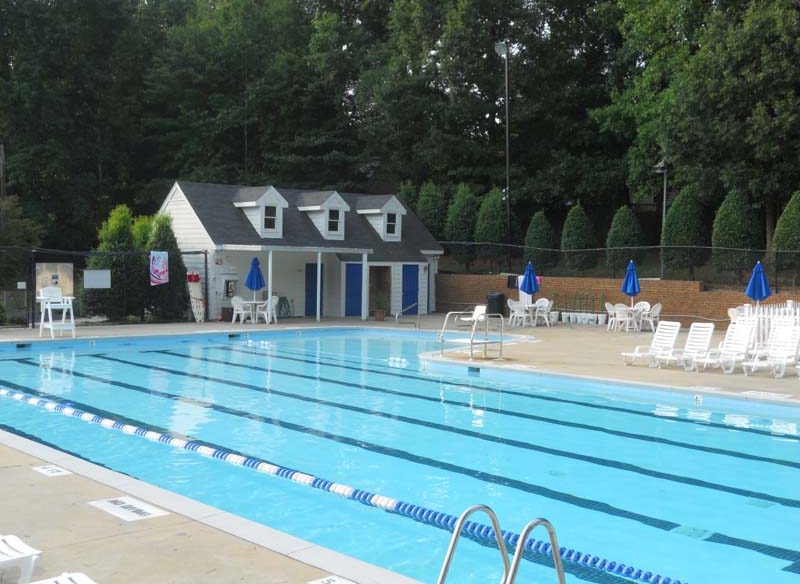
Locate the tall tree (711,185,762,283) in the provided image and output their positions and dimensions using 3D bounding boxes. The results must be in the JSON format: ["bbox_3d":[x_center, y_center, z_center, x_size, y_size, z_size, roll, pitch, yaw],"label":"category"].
[{"bbox_3d":[12.171,-2.052,34.114,1.839,3.348,1.839,-1,2,-43],"label":"tall tree"}]

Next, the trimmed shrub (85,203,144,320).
[{"bbox_3d":[-9.763,-1.009,32.400,2.000,4.000,2.000,0,2,-43],"label":"trimmed shrub"}]

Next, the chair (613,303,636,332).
[{"bbox_3d":[7.175,0.828,30.331,0.581,0.877,0.592,1,2,25],"label":"chair"}]

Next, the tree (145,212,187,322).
[{"bbox_3d":[-8.147,-0.894,33.200,1.450,3.700,1.450,0,2,-43],"label":"tree"}]

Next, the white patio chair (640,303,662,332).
[{"bbox_3d":[7.917,0.801,29.788,0.580,0.880,0.580,2,2,24],"label":"white patio chair"}]

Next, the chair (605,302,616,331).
[{"bbox_3d":[6.792,0.780,29.888,0.580,0.880,0.580,2,2,23],"label":"chair"}]

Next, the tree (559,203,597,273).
[{"bbox_3d":[7.085,-2.141,37.400,1.500,2.830,1.500,1,2,0],"label":"tree"}]

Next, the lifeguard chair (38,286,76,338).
[{"bbox_3d":[-8.905,0.532,24.600,0.720,1.330,0.900,0,2,-37],"label":"lifeguard chair"}]

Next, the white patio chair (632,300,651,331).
[{"bbox_3d":[8.032,0.796,31.605,0.581,0.877,0.592,1,2,25],"label":"white patio chair"}]

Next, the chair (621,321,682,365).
[{"bbox_3d":[5.429,1.093,20.369,1.367,0.918,0.653,-1,2,-40],"label":"chair"}]

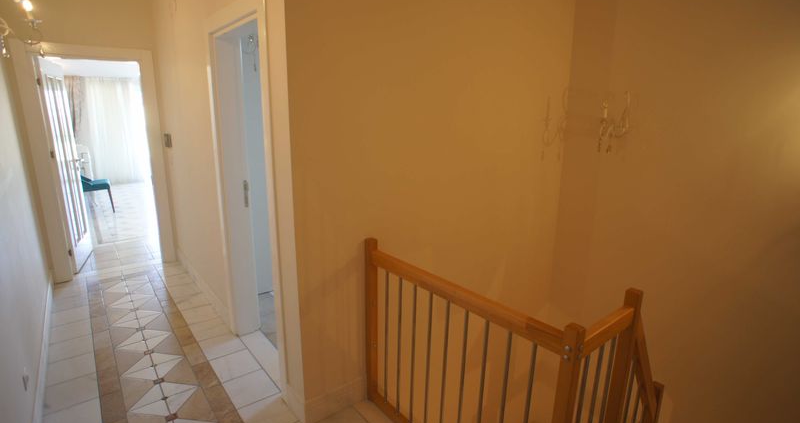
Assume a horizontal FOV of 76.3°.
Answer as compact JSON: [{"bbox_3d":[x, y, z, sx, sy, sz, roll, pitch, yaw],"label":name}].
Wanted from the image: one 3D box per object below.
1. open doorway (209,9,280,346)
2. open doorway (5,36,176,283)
[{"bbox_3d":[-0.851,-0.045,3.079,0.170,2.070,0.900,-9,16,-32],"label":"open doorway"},{"bbox_3d":[-2.771,-0.465,4.755,1.040,2.100,0.170,-9,16,-32],"label":"open doorway"}]

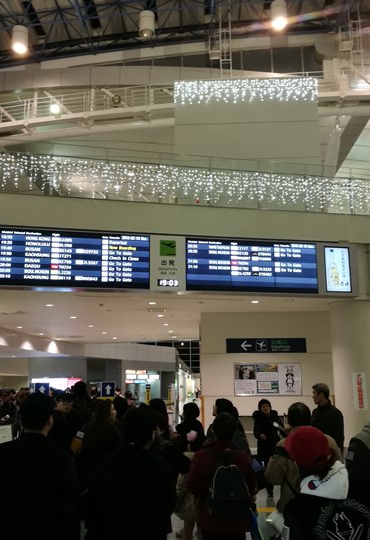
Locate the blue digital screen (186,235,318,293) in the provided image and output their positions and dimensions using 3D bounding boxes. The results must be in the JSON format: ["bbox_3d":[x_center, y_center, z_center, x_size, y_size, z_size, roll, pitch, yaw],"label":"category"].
[{"bbox_3d":[1.746,-0.077,14.477,3.568,1.360,0.120,2,-12,-13],"label":"blue digital screen"}]

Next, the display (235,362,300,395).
[{"bbox_3d":[2.407,3.171,16.215,1.950,0.939,0.050,-1,-12,0],"label":"display"}]

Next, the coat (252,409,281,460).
[{"bbox_3d":[1.354,2.750,9.332,0.530,0.930,0.360,-2,-12,7],"label":"coat"}]

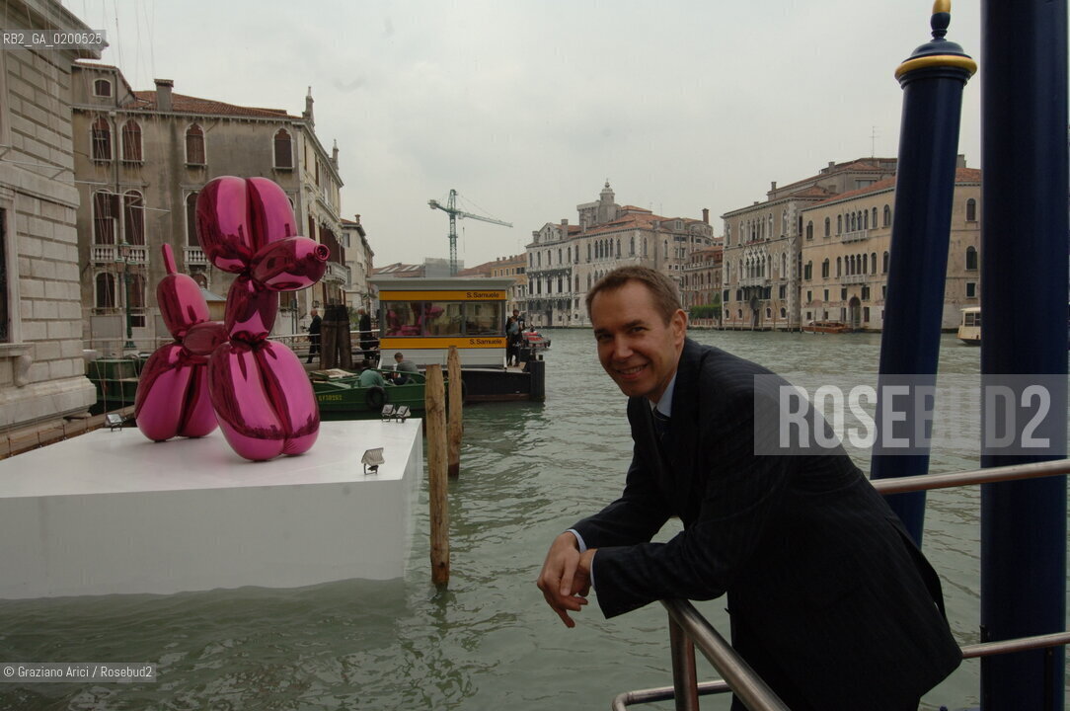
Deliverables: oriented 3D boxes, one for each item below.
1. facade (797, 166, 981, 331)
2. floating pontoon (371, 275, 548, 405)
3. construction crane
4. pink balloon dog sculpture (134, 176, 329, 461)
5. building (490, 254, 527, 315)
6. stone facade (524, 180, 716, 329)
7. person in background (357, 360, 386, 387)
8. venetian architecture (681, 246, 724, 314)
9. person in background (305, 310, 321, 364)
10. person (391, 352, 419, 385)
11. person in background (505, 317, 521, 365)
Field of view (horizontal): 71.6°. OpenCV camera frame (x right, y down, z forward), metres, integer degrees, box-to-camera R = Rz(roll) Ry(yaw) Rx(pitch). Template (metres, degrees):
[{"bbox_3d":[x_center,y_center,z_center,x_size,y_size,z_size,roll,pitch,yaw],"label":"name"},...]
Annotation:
[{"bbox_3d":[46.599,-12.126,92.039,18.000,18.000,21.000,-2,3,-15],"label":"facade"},{"bbox_3d":[-2.400,-0.720,26.600,5.200,3.800,9.600,-1,3,-2],"label":"floating pontoon"},{"bbox_3d":[-20.400,-33.400,255.000,2.200,44.300,64.000,0,3,22],"label":"construction crane"},{"bbox_3d":[-3.470,-0.420,8.560,3.600,3.070,1.140,2,4,40],"label":"pink balloon dog sculpture"},{"bbox_3d":[-1.769,-15.705,185.436,14.000,17.200,17.000,-3,4,-33],"label":"building"},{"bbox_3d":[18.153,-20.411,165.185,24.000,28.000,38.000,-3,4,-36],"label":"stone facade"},{"bbox_3d":[-4.135,0.515,18.900,0.550,0.950,0.700,1,3,24],"label":"person in background"},{"bbox_3d":[34.791,-12.490,138.071,12.000,14.500,18.000,-2,3,-13],"label":"venetian architecture"},{"bbox_3d":[-7.018,-0.607,23.400,0.500,1.740,0.500,-1,3,-9],"label":"person in background"},{"bbox_3d":[-3.375,0.398,19.300,0.750,1.000,0.520,1,3,23],"label":"person"},{"bbox_3d":[-0.688,-0.458,24.308,0.500,1.620,0.400,-3,3,-30],"label":"person in background"}]

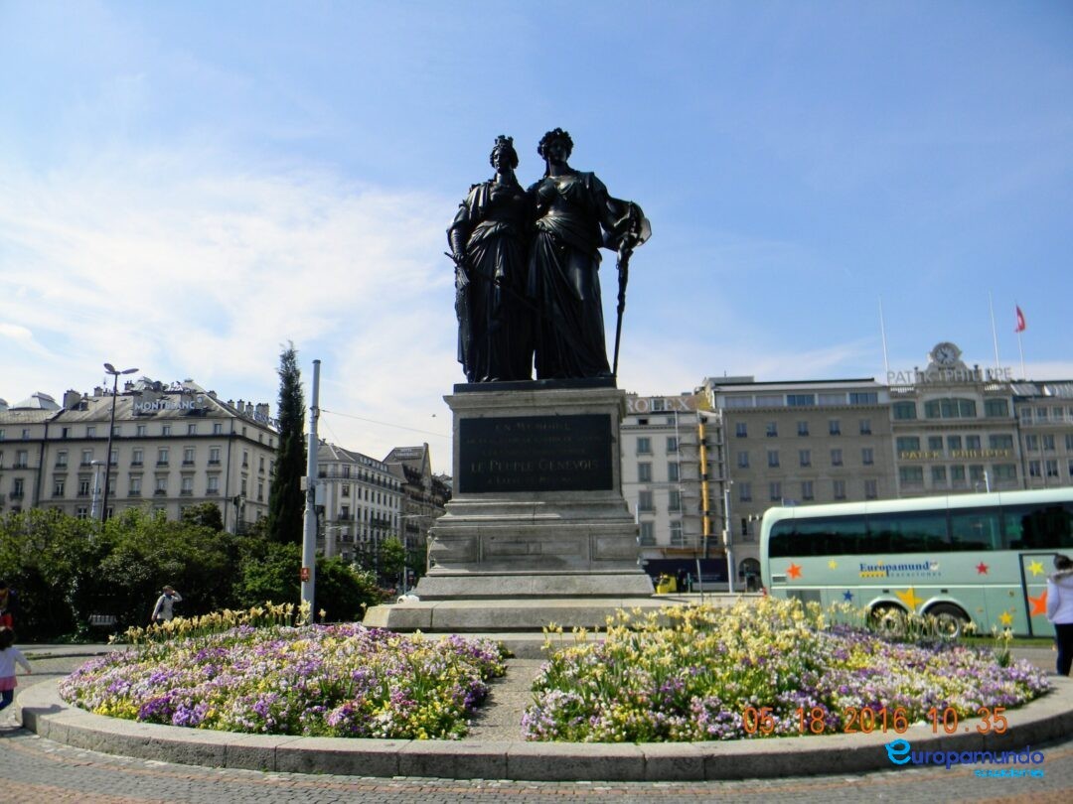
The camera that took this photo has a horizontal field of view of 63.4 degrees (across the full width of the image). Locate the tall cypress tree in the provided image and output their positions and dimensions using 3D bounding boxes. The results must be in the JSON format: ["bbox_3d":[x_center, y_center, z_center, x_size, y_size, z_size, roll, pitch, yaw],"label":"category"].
[{"bbox_3d":[-9.881,3.025,34.115,1.600,11.160,1.600,-1,-12,0],"label":"tall cypress tree"}]

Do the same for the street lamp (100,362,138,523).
[{"bbox_3d":[-18.812,3.811,38.057,1.600,11.410,1.700,-1,-12,0],"label":"street lamp"}]

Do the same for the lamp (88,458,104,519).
[{"bbox_3d":[-24.333,7.332,47.554,0.500,8.470,1.000,-1,-12,0],"label":"lamp"}]

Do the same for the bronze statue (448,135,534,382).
[{"bbox_3d":[-0.824,-2.529,15.483,1.500,4.860,1.350,-2,-12,6],"label":"bronze statue"}]

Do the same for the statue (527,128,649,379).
[{"bbox_3d":[0.928,-2.604,15.392,2.100,4.930,1.450,-2,-12,6],"label":"statue"}]

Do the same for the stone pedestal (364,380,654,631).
[{"bbox_3d":[0.300,1.800,14.842,4.800,3.910,4.300,-2,-12,6],"label":"stone pedestal"}]

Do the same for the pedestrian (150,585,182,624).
[{"bbox_3d":[-8.908,5.190,20.698,0.500,1.630,0.600,-7,-13,30],"label":"pedestrian"}]

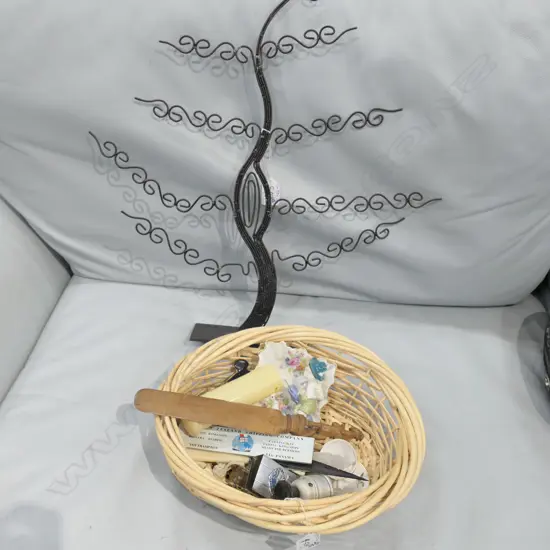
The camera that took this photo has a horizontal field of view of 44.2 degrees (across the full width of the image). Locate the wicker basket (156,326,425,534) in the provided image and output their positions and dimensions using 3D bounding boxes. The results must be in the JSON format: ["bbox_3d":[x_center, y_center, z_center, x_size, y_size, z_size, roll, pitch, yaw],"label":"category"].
[{"bbox_3d":[0.018,0.197,0.833,0.322,0.105,0.280,15,44,16],"label":"wicker basket"}]

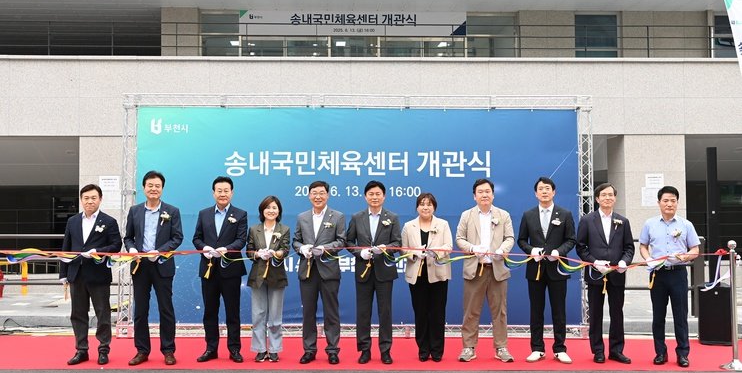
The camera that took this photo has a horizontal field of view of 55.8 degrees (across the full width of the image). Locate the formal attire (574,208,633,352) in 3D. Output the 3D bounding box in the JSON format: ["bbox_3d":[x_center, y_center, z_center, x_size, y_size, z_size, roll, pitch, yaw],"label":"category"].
[{"bbox_3d":[2.265,0.927,6.770,0.549,1.410,0.360,0,-2,10],"label":"formal attire"}]

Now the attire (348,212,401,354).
[{"bbox_3d":[0.034,0.912,6.800,0.540,1.410,0.370,0,-1,0],"label":"attire"}]

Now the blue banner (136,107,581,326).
[{"bbox_3d":[-0.135,0.338,7.900,5.000,2.450,0.050,0,-2,0],"label":"blue banner"}]

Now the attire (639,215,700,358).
[{"bbox_3d":[2.854,0.944,6.680,0.550,1.390,0.360,0,-1,16],"label":"attire"}]

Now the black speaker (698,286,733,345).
[{"bbox_3d":[3.700,1.380,7.570,0.360,0.600,0.360,-1,-2,15],"label":"black speaker"}]

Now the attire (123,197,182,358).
[{"bbox_3d":[-2.076,0.874,6.660,0.559,1.463,0.360,0,-2,-5],"label":"attire"}]

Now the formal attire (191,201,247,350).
[{"bbox_3d":[-1.460,0.893,6.800,0.532,1.455,0.360,0,-2,-6],"label":"formal attire"}]

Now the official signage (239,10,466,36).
[{"bbox_3d":[-0.404,-3.621,15.500,5.030,0.570,0.050,0,-1,-1],"label":"official signage"}]

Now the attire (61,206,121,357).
[{"bbox_3d":[-2.692,0.922,6.750,0.550,1.400,0.380,0,-1,-2],"label":"attire"}]

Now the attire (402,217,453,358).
[{"bbox_3d":[0.555,0.984,6.860,0.490,1.400,0.360,0,-1,3],"label":"attire"}]

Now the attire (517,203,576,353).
[{"bbox_3d":[1.703,0.893,6.800,0.571,1.455,0.360,0,-2,8],"label":"attire"}]

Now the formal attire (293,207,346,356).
[{"bbox_3d":[-0.494,0.912,6.730,0.508,1.421,0.360,0,-2,-2],"label":"formal attire"}]

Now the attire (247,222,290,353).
[{"bbox_3d":[-0.993,0.978,6.790,0.418,1.279,0.330,0,-2,-5],"label":"attire"}]

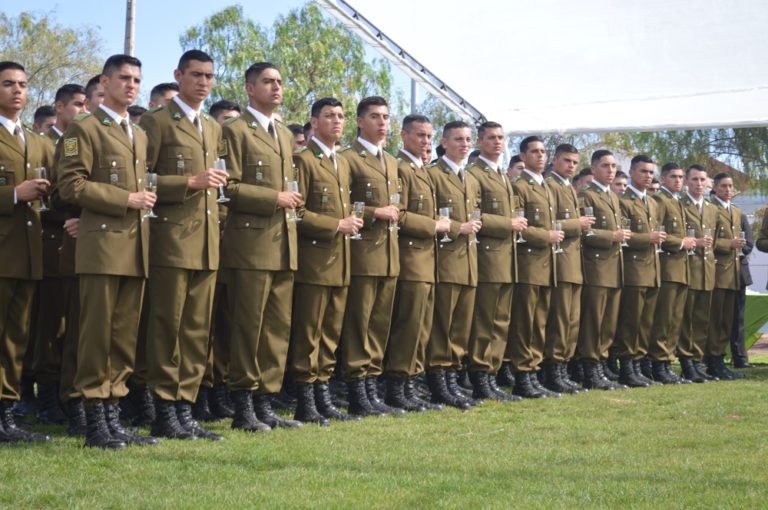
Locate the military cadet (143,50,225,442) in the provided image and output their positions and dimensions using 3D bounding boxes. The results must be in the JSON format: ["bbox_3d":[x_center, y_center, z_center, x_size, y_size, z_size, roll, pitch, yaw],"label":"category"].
[{"bbox_3d":[-0.943,-0.053,8.503,0.420,1.887,0.520,1,0,34],"label":"military cadet"}]

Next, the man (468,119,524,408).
[{"bbox_3d":[0.720,0.033,11.380,0.380,1.798,0.500,0,-1,32],"label":"man"}]

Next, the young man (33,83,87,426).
[{"bbox_3d":[-1.627,-0.010,8.950,0.380,1.737,0.500,0,-1,32],"label":"young man"}]

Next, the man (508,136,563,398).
[{"bbox_3d":[1.024,0.076,11.734,0.420,1.749,0.520,1,0,32],"label":"man"}]

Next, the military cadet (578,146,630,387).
[{"bbox_3d":[1.631,0.104,12.950,0.380,1.757,0.500,0,-2,35],"label":"military cadet"}]

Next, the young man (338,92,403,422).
[{"bbox_3d":[-0.052,0.003,9.832,0.420,1.794,0.520,1,0,37],"label":"young man"}]

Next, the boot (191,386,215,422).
[{"bbox_3d":[-0.963,0.776,9.270,0.280,0.220,0.110,1,0,44],"label":"boot"}]

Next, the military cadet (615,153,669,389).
[{"bbox_3d":[1.941,0.112,13.134,0.420,1.725,0.520,1,0,33],"label":"military cadet"}]

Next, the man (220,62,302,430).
[{"bbox_3d":[-0.609,-0.050,8.750,0.380,1.828,0.500,0,-2,33],"label":"man"}]

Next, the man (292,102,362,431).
[{"bbox_3d":[-0.312,0.026,9.404,0.420,1.750,0.520,1,0,33],"label":"man"}]

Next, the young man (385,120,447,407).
[{"bbox_3d":[0.195,0.039,10.365,0.420,1.749,0.520,1,0,30],"label":"young man"}]

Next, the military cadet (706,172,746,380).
[{"bbox_3d":[2.941,0.174,15.000,0.380,1.764,0.500,-1,-2,44],"label":"military cadet"}]

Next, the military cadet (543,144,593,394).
[{"bbox_3d":[1.306,0.089,12.430,0.380,1.750,0.500,0,-1,32],"label":"military cadet"}]

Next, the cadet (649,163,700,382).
[{"bbox_3d":[2.264,0.132,13.634,0.420,1.697,0.520,1,0,32],"label":"cadet"}]

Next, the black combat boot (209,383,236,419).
[{"bbox_3d":[-0.865,0.772,9.420,0.280,0.220,0.110,1,0,32],"label":"black combat boot"}]

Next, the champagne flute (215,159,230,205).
[{"bbox_3d":[-0.742,-0.340,8.000,0.060,0.200,0.060,-4,-1,0],"label":"champagne flute"}]

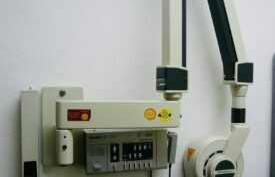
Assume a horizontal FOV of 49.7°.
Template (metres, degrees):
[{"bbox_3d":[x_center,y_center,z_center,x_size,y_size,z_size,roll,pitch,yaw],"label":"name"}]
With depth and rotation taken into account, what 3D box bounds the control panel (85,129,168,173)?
[{"bbox_3d":[-0.042,0.230,1.121,0.293,0.142,0.085,-1,3,-12],"label":"control panel"}]

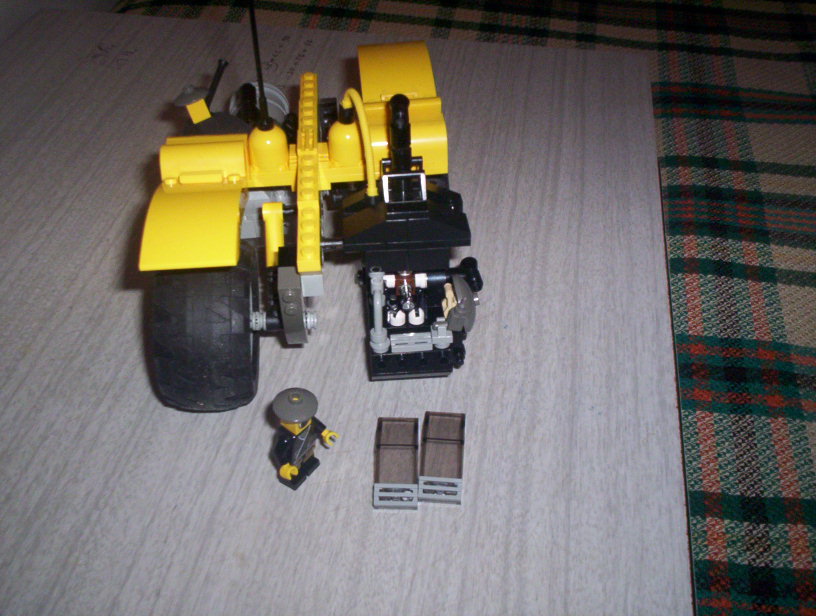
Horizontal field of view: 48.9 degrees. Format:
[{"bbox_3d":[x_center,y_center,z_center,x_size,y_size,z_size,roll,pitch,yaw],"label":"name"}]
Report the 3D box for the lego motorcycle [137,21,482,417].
[{"bbox_3d":[-0.039,-0.058,0.372,0.131,0.147,0.175,-3,41,-3],"label":"lego motorcycle"}]

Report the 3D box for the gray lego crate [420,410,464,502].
[{"bbox_3d":[0.013,0.057,0.341,0.016,0.014,0.032,3,41,4],"label":"gray lego crate"}]

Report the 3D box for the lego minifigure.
[{"bbox_3d":[-0.040,0.049,0.329,0.021,0.043,0.025,22,46,24],"label":"lego minifigure"}]

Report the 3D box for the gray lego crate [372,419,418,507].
[{"bbox_3d":[-0.004,0.059,0.339,0.016,0.014,0.032,1,41,1],"label":"gray lego crate"}]

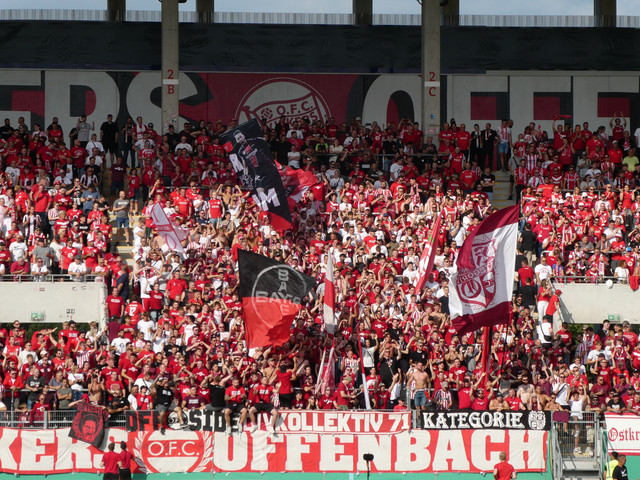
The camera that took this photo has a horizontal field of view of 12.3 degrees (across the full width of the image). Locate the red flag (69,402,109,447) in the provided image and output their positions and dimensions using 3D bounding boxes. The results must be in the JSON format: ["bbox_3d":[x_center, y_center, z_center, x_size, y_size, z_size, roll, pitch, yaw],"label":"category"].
[{"bbox_3d":[-6.480,5.164,82.800,1.000,1.080,0.200,13,0,0],"label":"red flag"}]

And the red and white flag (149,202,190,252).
[{"bbox_3d":[-4.675,-0.391,92.500,1.300,1.600,0.400,0,-2,-5],"label":"red and white flag"}]

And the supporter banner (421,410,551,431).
[{"bbox_3d":[4.672,5.064,83.000,3.700,0.580,0.100,0,0,0],"label":"supporter banner"}]

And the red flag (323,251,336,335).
[{"bbox_3d":[0.275,1.517,85.500,0.420,2.400,0.450,0,0,0],"label":"red flag"}]

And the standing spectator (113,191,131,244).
[{"bbox_3d":[-6.522,-0.710,97.300,0.540,1.790,0.420,1,-2,-14],"label":"standing spectator"}]

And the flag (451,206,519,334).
[{"bbox_3d":[4.643,0.847,83.500,1.950,3.650,0.800,0,0,0],"label":"flag"}]

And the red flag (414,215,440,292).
[{"bbox_3d":[3.216,0.404,88.500,0.720,2.300,0.400,0,-2,-5],"label":"red flag"}]

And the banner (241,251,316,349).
[{"bbox_3d":[-1.207,1.690,84.000,2.200,2.800,0.700,0,0,0],"label":"banner"}]

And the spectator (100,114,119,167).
[{"bbox_3d":[-7.400,-3.488,104.000,0.620,1.840,0.360,0,0,-6],"label":"spectator"}]

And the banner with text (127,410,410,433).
[{"bbox_3d":[-1.445,5.092,83.000,7.950,0.600,0.100,0,0,0],"label":"banner with text"}]

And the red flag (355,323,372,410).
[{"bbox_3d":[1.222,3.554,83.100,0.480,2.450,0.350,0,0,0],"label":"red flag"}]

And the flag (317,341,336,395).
[{"bbox_3d":[0.182,3.597,82.800,0.580,1.580,0.300,0,-2,-5],"label":"flag"}]

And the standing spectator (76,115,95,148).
[{"bbox_3d":[-8.117,-3.410,102.400,0.600,1.800,0.450,0,-2,-7],"label":"standing spectator"}]

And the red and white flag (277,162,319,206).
[{"bbox_3d":[-0.771,-1.820,97.000,1.500,1.550,0.500,0,-2,-5],"label":"red and white flag"}]

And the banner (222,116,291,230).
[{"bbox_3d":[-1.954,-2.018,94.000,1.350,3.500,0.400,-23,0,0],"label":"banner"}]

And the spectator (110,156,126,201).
[{"bbox_3d":[-6.774,-1.926,99.600,0.570,1.760,0.380,0,-2,-7],"label":"spectator"}]

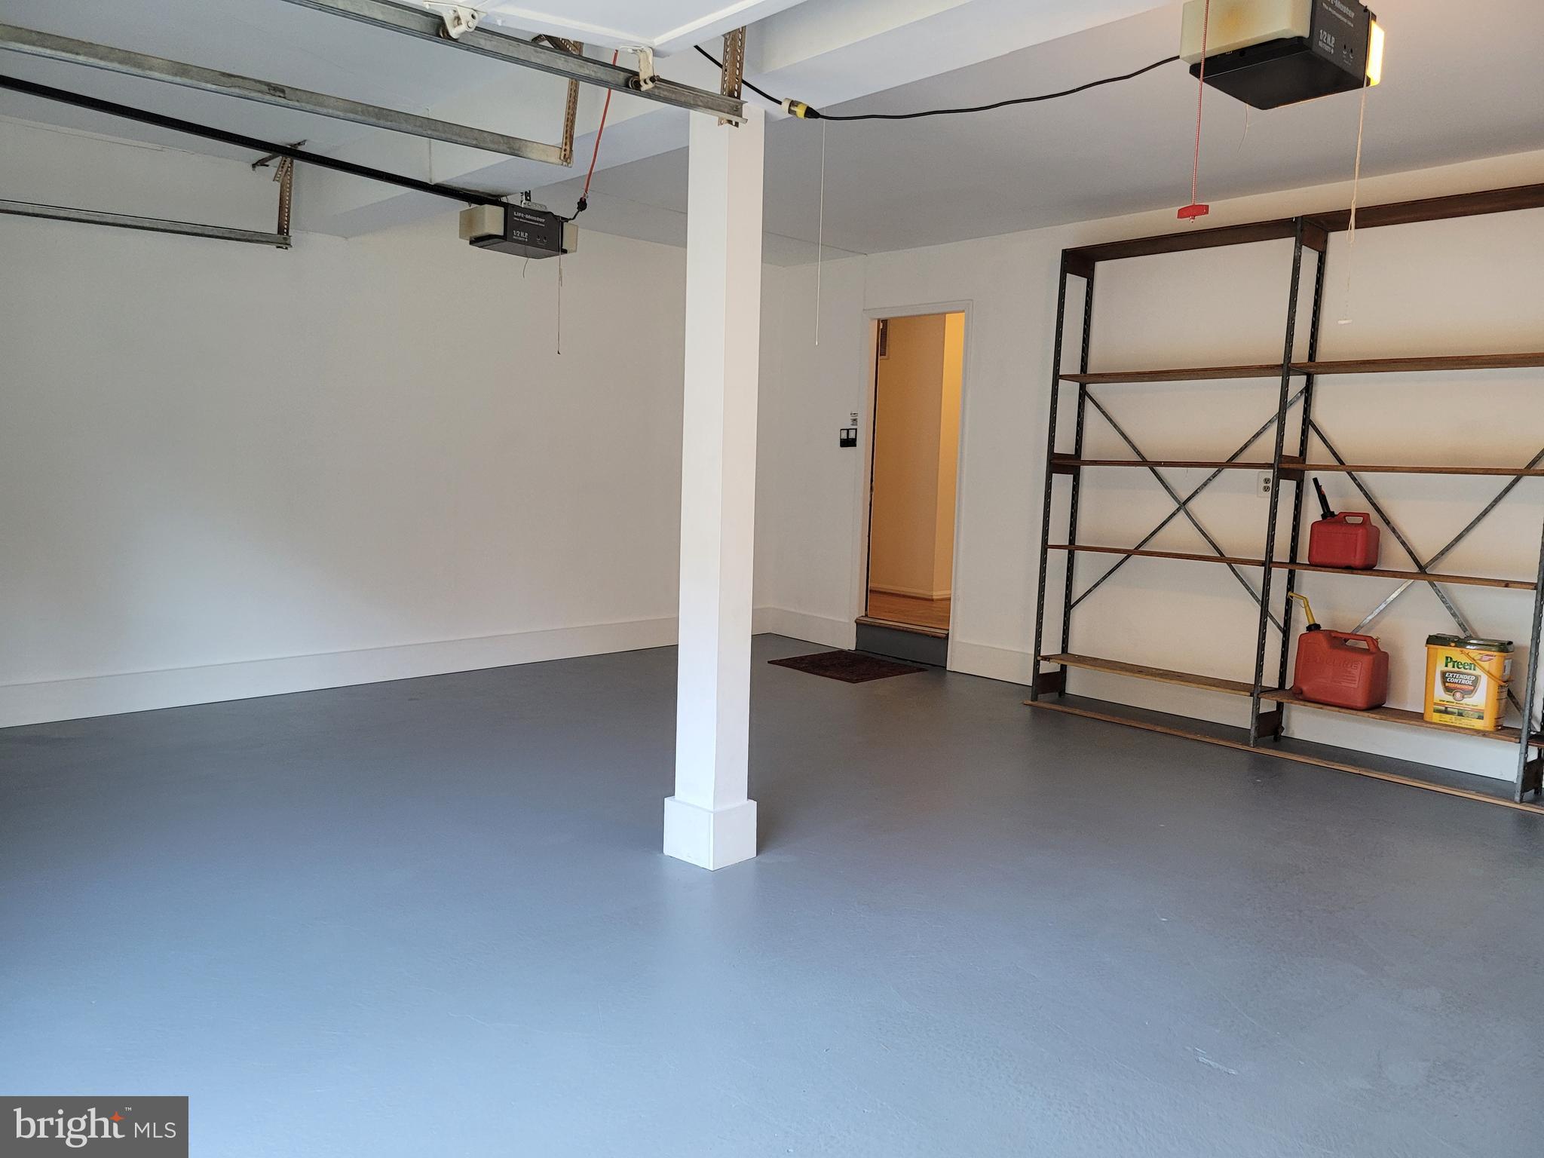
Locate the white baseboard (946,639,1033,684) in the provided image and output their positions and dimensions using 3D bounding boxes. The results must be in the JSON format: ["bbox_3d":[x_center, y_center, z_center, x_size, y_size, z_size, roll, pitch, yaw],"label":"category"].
[{"bbox_3d":[1.360,0.516,7.139,0.022,0.200,0.620,-4,9,-42],"label":"white baseboard"}]

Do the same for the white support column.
[{"bbox_3d":[-0.173,-0.274,3.807,0.232,2.436,0.211,7,9,42],"label":"white support column"}]

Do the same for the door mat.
[{"bbox_3d":[0.485,0.552,7.429,0.720,0.015,0.815,-4,9,-42],"label":"door mat"}]

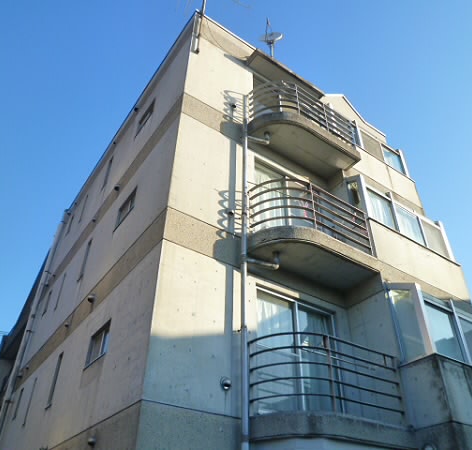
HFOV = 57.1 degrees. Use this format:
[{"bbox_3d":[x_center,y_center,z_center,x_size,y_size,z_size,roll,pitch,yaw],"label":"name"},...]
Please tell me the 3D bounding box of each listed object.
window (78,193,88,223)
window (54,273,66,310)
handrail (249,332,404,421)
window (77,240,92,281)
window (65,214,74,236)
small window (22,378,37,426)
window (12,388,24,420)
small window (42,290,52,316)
[{"bbox_3d":[-4.644,-0.465,13.370,0.100,1.000,0.270,24,-43,-27],"label":"window"},{"bbox_3d":[-4.652,1.778,11.479,0.120,1.060,0.170,24,-42,-27],"label":"window"},{"bbox_3d":[1.280,2.183,5.987,2.080,0.980,0.890,24,-43,-27],"label":"handrail"},{"bbox_3d":[-3.520,0.838,10.290,0.100,1.060,0.350,24,-43,-27],"label":"window"},{"bbox_3d":[-5.595,0.025,14.592,0.120,0.660,0.300,24,-42,-27],"label":"window"},{"bbox_3d":[-4.564,3.918,9.606,0.120,1.030,0.170,24,-42,-27],"label":"small window"},{"bbox_3d":[-5.307,4.384,10.583,0.120,0.680,0.300,24,-42,-27],"label":"window"},{"bbox_3d":[-5.470,2.276,12.565,0.120,0.680,0.320,24,-42,-27],"label":"small window"}]

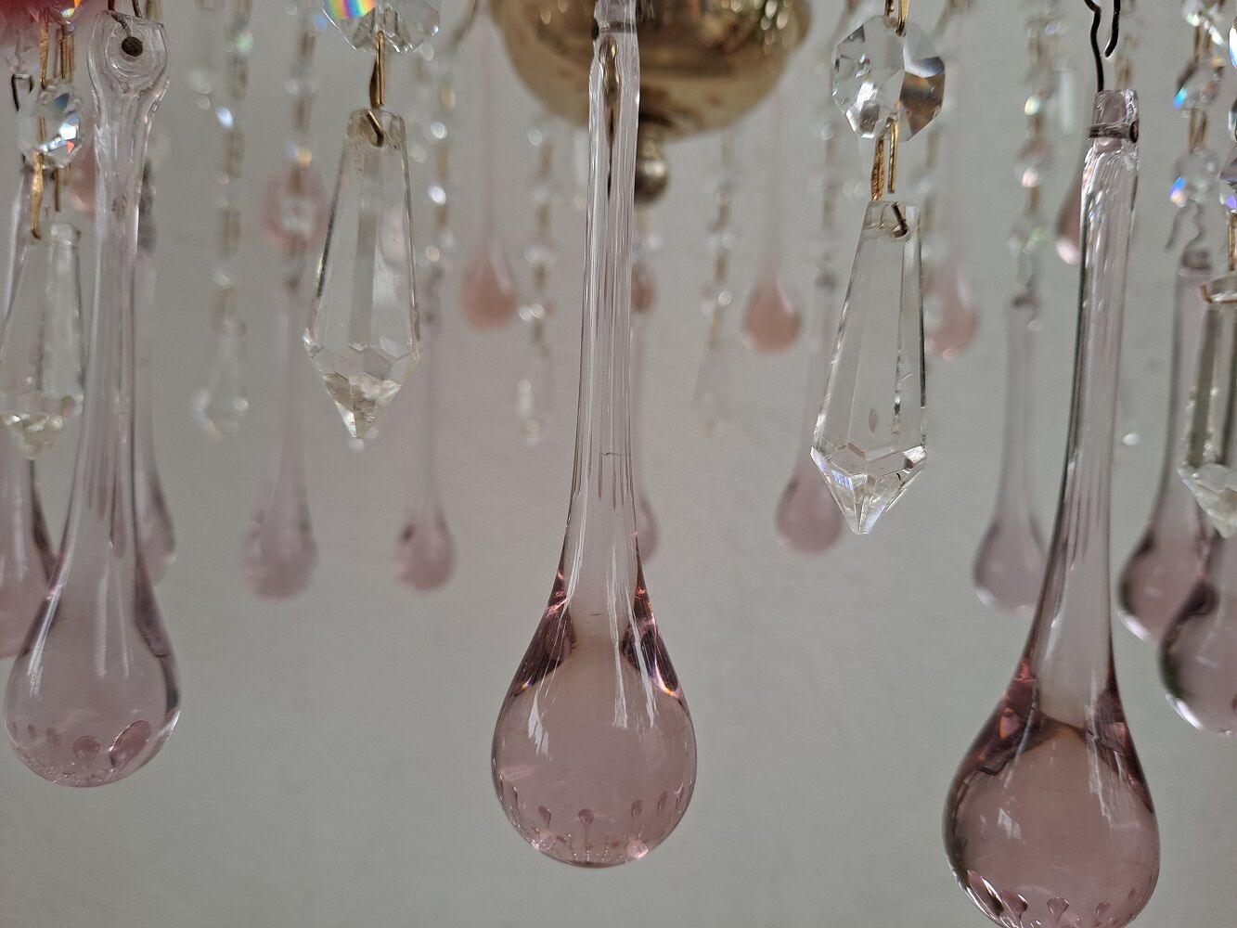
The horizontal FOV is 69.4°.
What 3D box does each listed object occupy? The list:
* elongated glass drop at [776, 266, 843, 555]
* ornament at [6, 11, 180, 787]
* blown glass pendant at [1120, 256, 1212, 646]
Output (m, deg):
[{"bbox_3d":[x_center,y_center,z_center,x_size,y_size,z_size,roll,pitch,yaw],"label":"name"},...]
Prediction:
[{"bbox_3d":[0.090,-0.024,0.409,0.029,0.131,0.029,3,2,12],"label":"elongated glass drop"},{"bbox_3d":[-0.088,-0.011,0.154,0.027,0.134,0.027,2,2,-30],"label":"ornament"},{"bbox_3d":[0.188,-0.007,0.300,0.028,0.133,0.028,5,2,32],"label":"blown glass pendant"}]

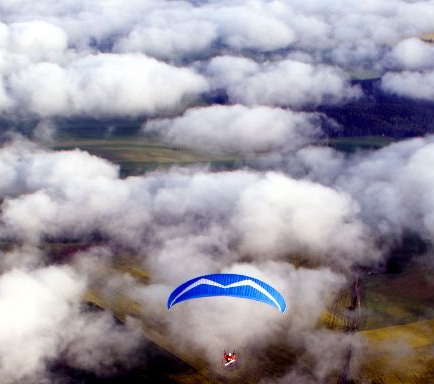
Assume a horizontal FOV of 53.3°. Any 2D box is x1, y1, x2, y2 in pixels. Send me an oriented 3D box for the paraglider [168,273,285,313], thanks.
[{"bbox_3d":[0.860,8.470,35.300,9.800,2.700,2.750,1,29,2],"label":"paraglider"}]

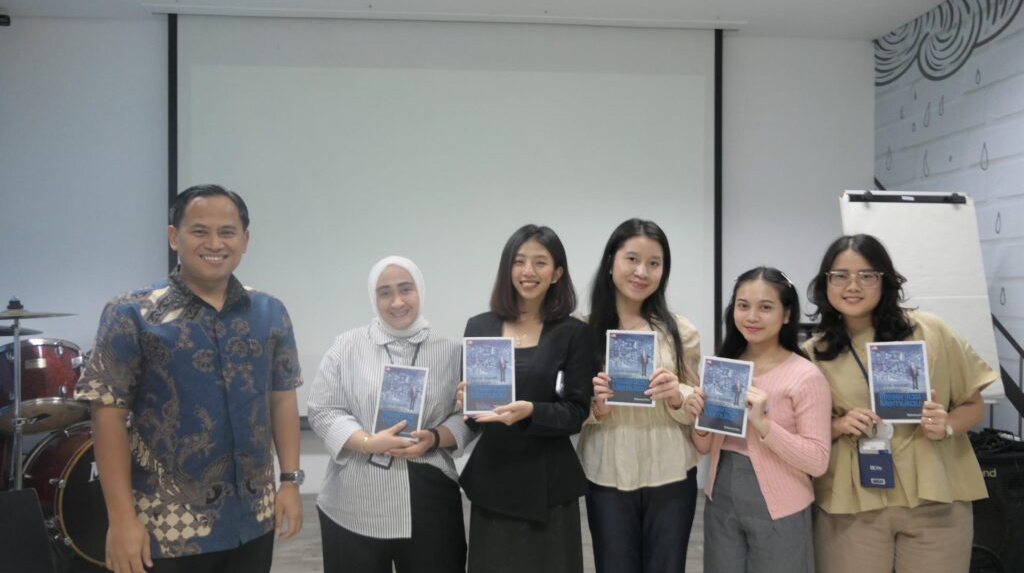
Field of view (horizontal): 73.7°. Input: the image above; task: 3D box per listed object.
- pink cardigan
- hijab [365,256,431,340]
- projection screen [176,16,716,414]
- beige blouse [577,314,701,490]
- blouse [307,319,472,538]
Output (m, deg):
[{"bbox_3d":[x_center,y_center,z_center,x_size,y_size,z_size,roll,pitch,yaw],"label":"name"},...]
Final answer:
[{"bbox_3d":[0.763,0.443,2.070,0.410,0.480,0.290,0,0,25],"label":"pink cardigan"},{"bbox_3d":[-0.333,0.029,2.000,0.190,0.250,0.230,0,0,-9],"label":"hijab"},{"bbox_3d":[-0.417,-0.461,4.630,3.660,2.640,0.050,0,0,-3],"label":"projection screen"},{"bbox_3d":[0.381,0.346,2.090,0.380,0.520,0.270,0,0,7],"label":"beige blouse"},{"bbox_3d":[-0.366,0.415,2.040,0.480,0.610,0.320,0,0,-8],"label":"blouse"}]

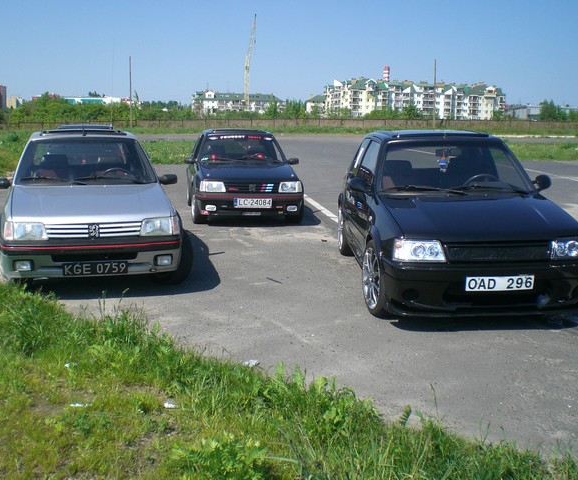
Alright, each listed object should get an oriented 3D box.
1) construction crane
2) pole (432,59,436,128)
[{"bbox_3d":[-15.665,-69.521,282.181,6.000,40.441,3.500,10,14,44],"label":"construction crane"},{"bbox_3d":[15.741,-15.871,76.401,0.250,7.402,0.250,0,10,0],"label":"pole"}]

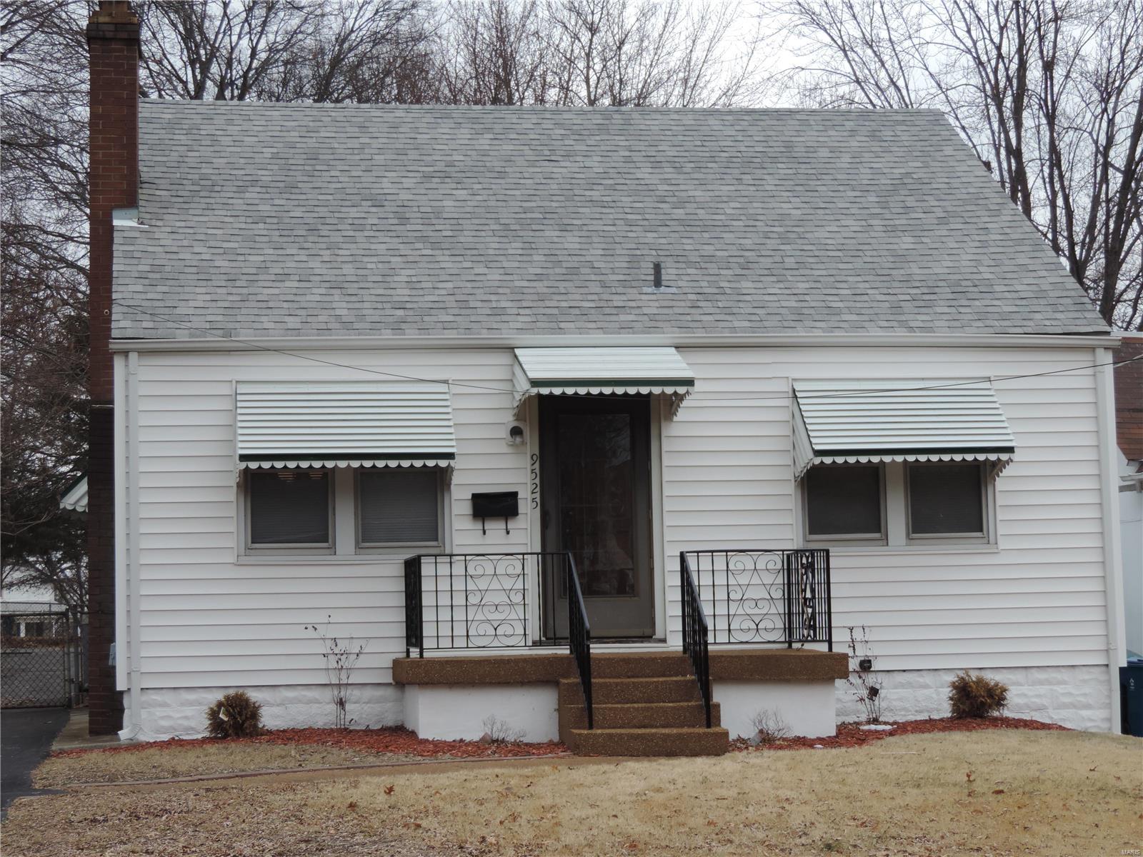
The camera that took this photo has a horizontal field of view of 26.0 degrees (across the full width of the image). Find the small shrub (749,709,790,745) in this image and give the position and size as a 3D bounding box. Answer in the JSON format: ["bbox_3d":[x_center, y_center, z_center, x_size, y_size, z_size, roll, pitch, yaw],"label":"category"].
[{"bbox_3d":[1.523,2.295,19.027,0.316,0.272,0.300,-1,-5,-9],"label":"small shrub"}]

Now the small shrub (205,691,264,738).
[{"bbox_3d":[-2.665,2.265,19.605,0.469,0.379,0.460,-1,-5,-9],"label":"small shrub"}]

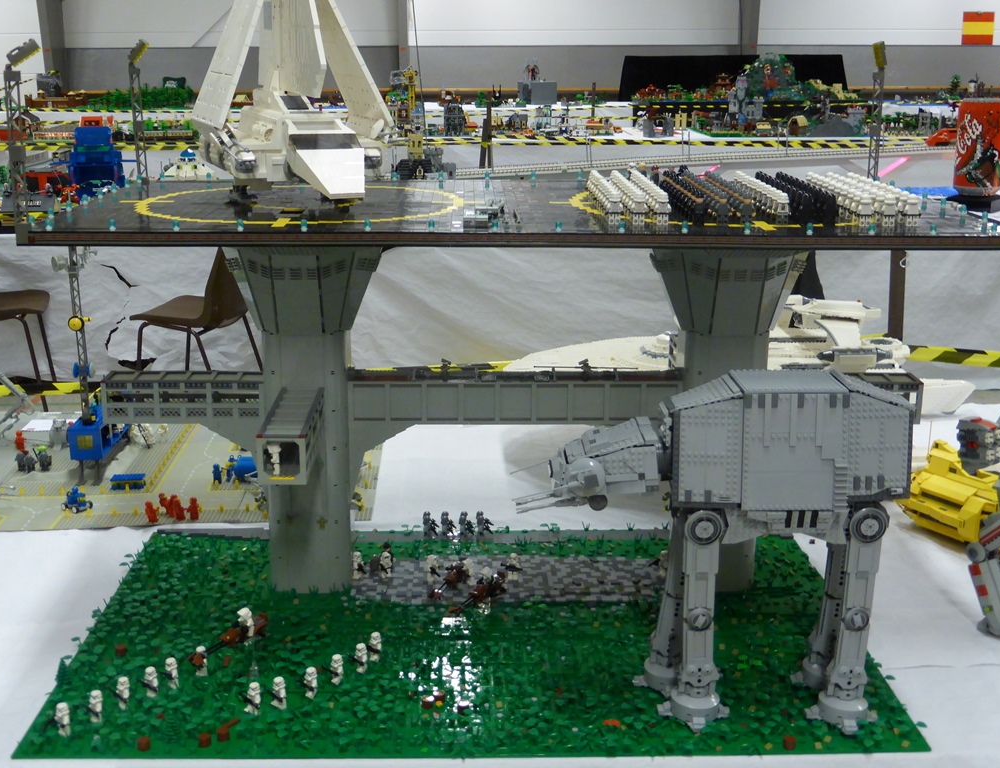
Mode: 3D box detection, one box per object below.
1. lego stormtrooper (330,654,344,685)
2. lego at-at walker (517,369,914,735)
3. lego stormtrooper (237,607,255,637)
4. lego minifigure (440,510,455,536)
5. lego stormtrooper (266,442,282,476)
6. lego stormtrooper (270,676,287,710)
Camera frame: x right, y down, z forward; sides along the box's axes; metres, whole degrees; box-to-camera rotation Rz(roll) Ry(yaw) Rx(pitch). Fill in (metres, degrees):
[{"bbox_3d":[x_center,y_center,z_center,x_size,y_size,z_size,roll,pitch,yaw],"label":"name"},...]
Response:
[{"bbox_3d":[-0.223,0.389,1.660,0.019,0.041,0.024,-15,22,-41],"label":"lego stormtrooper"},{"bbox_3d":[0.263,0.207,1.579,0.489,0.447,0.187,0,16,0],"label":"lego at-at walker"},{"bbox_3d":[-0.345,0.323,1.643,0.025,0.037,0.022,14,21,38],"label":"lego stormtrooper"},{"bbox_3d":[-0.093,0.246,2.143,0.025,0.041,0.024,3,17,8],"label":"lego minifigure"},{"bbox_3d":[-0.304,0.103,1.640,0.020,0.041,0.025,-1,17,-4],"label":"lego stormtrooper"},{"bbox_3d":[-0.292,0.406,1.601,0.019,0.041,0.024,-15,22,-41],"label":"lego stormtrooper"}]

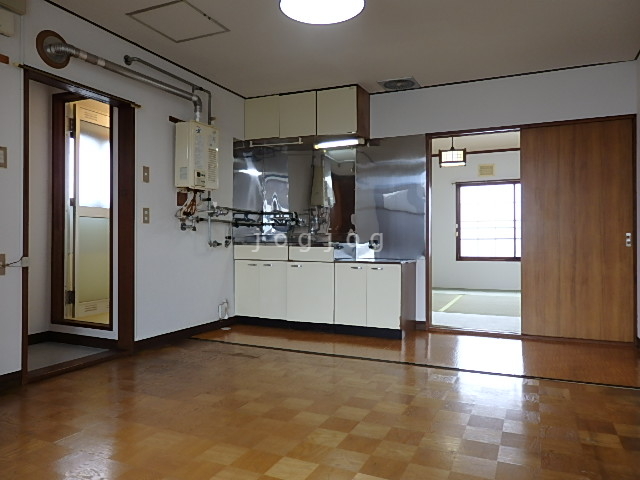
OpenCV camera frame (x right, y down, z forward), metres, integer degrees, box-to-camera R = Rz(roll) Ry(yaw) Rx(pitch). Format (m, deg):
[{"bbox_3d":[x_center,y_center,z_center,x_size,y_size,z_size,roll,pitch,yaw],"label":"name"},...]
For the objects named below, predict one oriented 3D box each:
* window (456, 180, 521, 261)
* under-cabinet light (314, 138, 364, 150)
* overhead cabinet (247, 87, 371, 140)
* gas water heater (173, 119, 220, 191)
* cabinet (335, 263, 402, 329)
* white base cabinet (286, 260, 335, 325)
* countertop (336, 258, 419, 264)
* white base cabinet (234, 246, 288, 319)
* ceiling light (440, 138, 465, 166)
[{"bbox_3d":[3.033,-0.292,7.196,1.750,1.265,0.100,0,0,24],"label":"window"},{"bbox_3d":[0.189,-0.936,4.490,0.530,0.070,0.090,0,0,24],"label":"under-cabinet light"},{"bbox_3d":[-0.131,-1.190,4.574,1.195,0.435,0.359,0,0,24],"label":"overhead cabinet"},{"bbox_3d":[-1.022,-0.683,3.854,0.165,0.530,0.380,0,0,24],"label":"gas water heater"},{"bbox_3d":[0.512,0.474,4.195,0.602,0.545,0.517,0,0,24],"label":"cabinet"},{"bbox_3d":[0.021,0.471,4.415,0.475,0.545,0.517,0,0,24],"label":"white base cabinet"},{"bbox_3d":[0.514,0.202,4.190,0.607,0.028,0.525,0,0,24],"label":"countertop"},{"bbox_3d":[-0.458,0.404,4.674,0.605,0.710,0.530,0,0,24],"label":"white base cabinet"},{"bbox_3d":[1.756,-1.172,6.111,0.350,0.420,0.350,0,0,24],"label":"ceiling light"}]

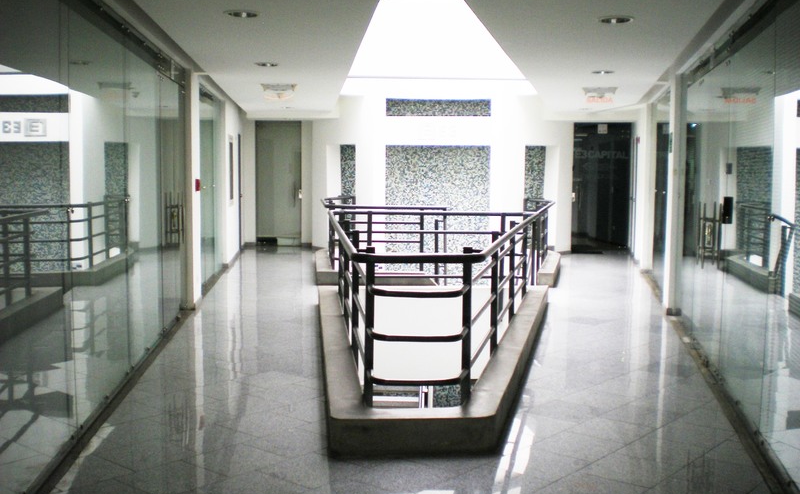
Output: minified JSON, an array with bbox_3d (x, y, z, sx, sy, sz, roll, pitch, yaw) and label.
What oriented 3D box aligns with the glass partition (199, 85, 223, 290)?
[{"bbox_3d":[-2.554,-0.808,12.007,0.080,2.422,2.844,-1,5,-6],"label":"glass partition"}]

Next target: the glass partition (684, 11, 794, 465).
[{"bbox_3d":[2.365,-0.219,6.547,0.080,2.217,4.434,1,5,12],"label":"glass partition"}]

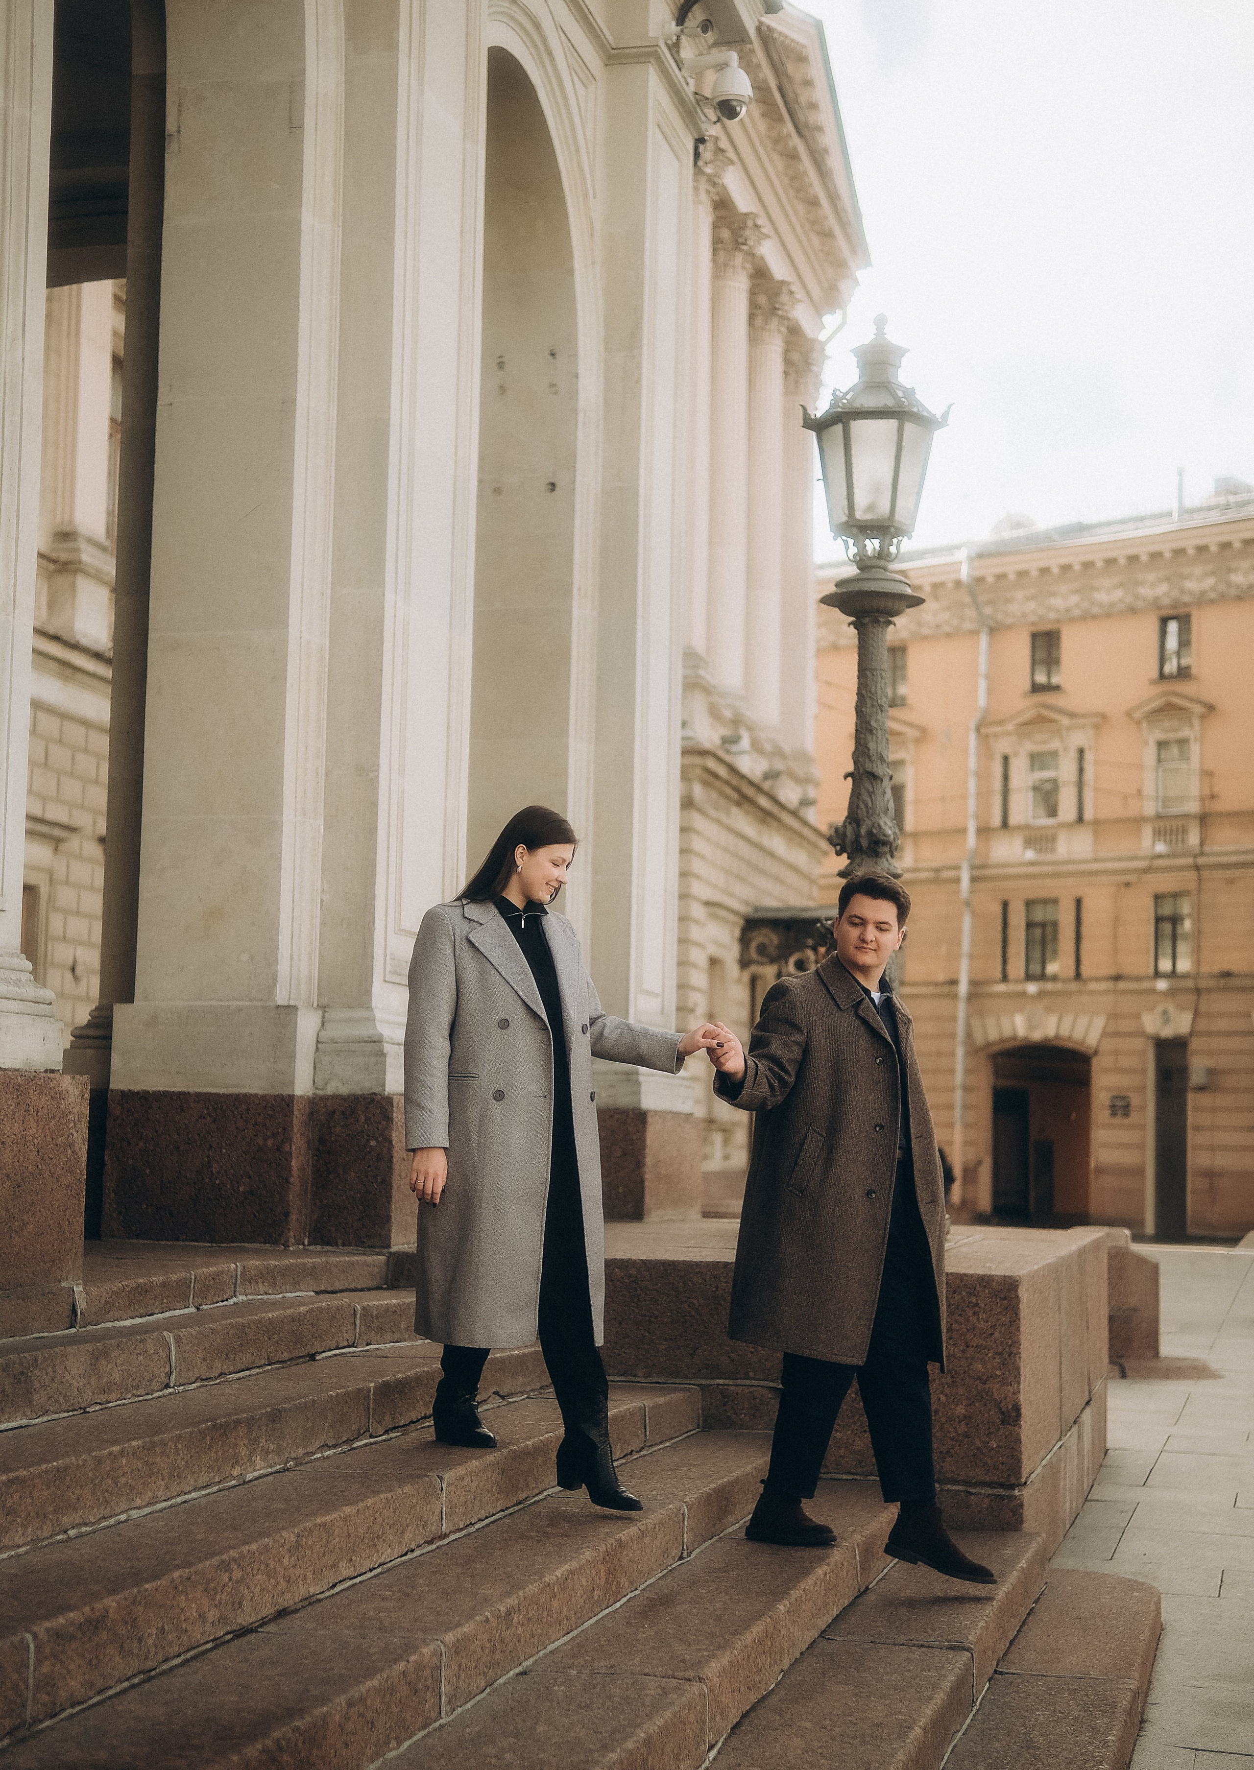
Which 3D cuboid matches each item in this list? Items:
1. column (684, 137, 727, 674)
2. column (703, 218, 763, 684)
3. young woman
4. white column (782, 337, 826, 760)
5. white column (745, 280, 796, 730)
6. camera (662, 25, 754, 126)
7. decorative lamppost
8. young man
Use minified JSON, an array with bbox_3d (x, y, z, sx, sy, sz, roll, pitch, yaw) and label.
[{"bbox_3d":[0.839,-7.245,38.907,1.000,7.930,1.000,0,-6,13],"label":"column"},{"bbox_3d":[1.577,-6.920,41.975,1.000,7.930,1.000,0,-6,13],"label":"column"},{"bbox_3d":[-0.150,0.690,6.570,0.740,1.750,0.680,6,-8,-42],"label":"young woman"},{"bbox_3d":[3.051,-6.272,48.112,1.000,7.930,1.000,0,-6,13],"label":"white column"},{"bbox_3d":[2.314,-6.596,45.043,1.000,7.930,1.000,0,-6,13],"label":"white column"},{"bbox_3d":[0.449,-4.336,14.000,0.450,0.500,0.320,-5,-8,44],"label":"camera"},{"bbox_3d":[1.145,-0.551,12.198,0.760,4.330,0.760,0,-6,13],"label":"decorative lamppost"},{"bbox_3d":[0.595,0.915,6.970,0.660,1.860,0.580,-3,-7,35],"label":"young man"}]

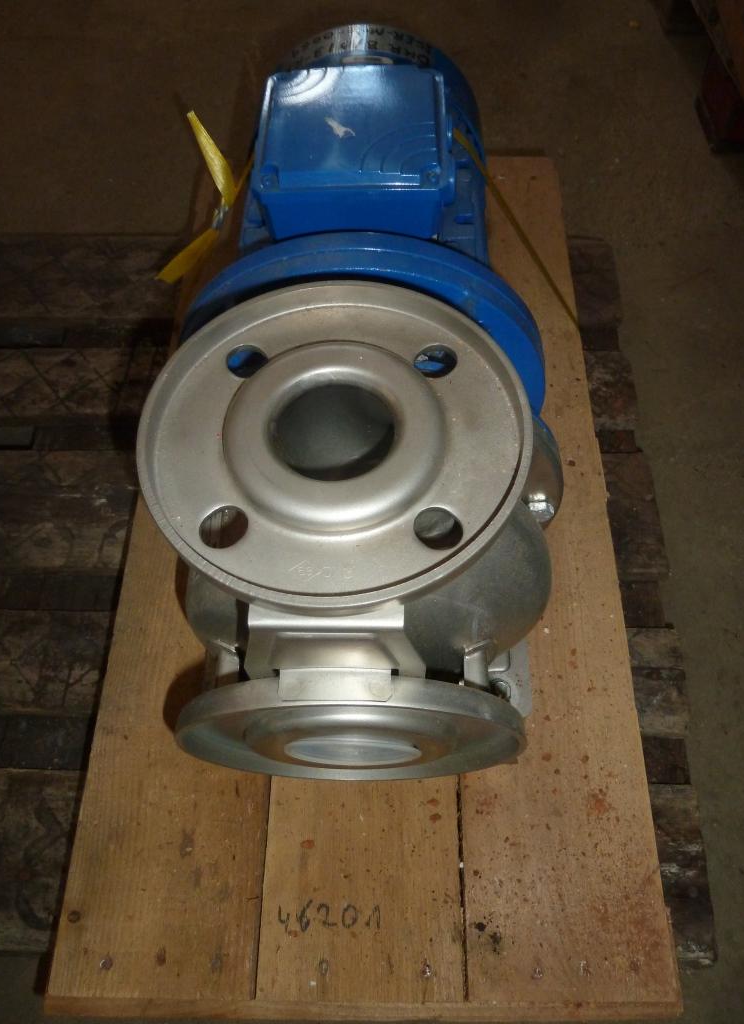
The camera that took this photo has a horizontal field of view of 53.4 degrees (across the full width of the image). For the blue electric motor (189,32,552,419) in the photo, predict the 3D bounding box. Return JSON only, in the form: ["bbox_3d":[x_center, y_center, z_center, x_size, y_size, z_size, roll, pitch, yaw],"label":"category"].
[{"bbox_3d":[-0.010,-0.200,0.568,0.255,0.273,0.299,-1,61,1],"label":"blue electric motor"}]

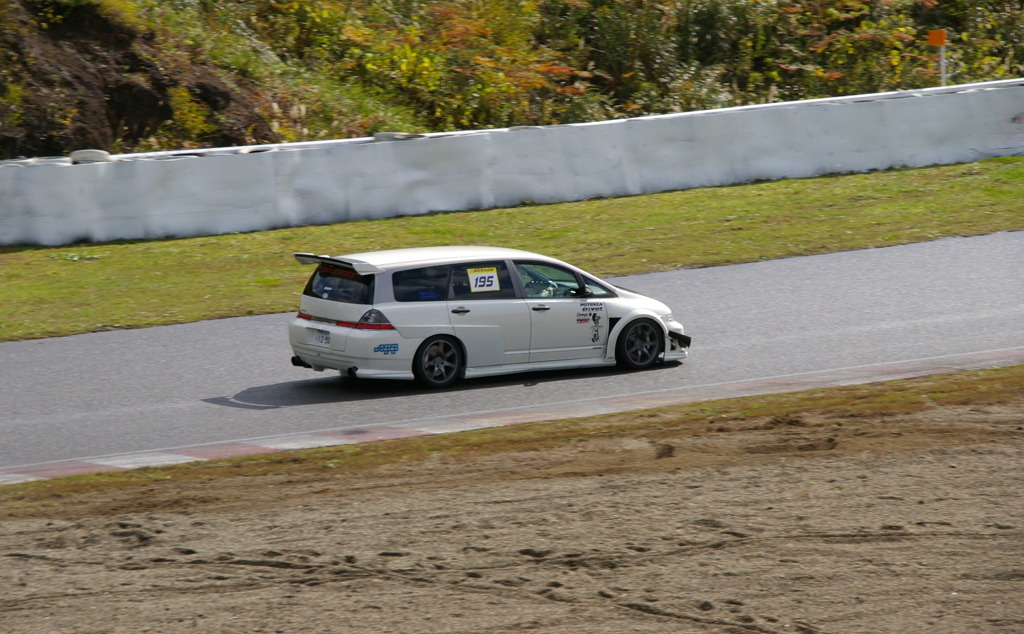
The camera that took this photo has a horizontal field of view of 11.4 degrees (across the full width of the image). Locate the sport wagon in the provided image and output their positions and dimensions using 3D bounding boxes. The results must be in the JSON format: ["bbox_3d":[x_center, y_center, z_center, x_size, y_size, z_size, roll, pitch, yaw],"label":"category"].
[{"bbox_3d":[-0.208,-0.107,57.401,4.800,1.470,1.830,-5,8,-37],"label":"sport wagon"}]

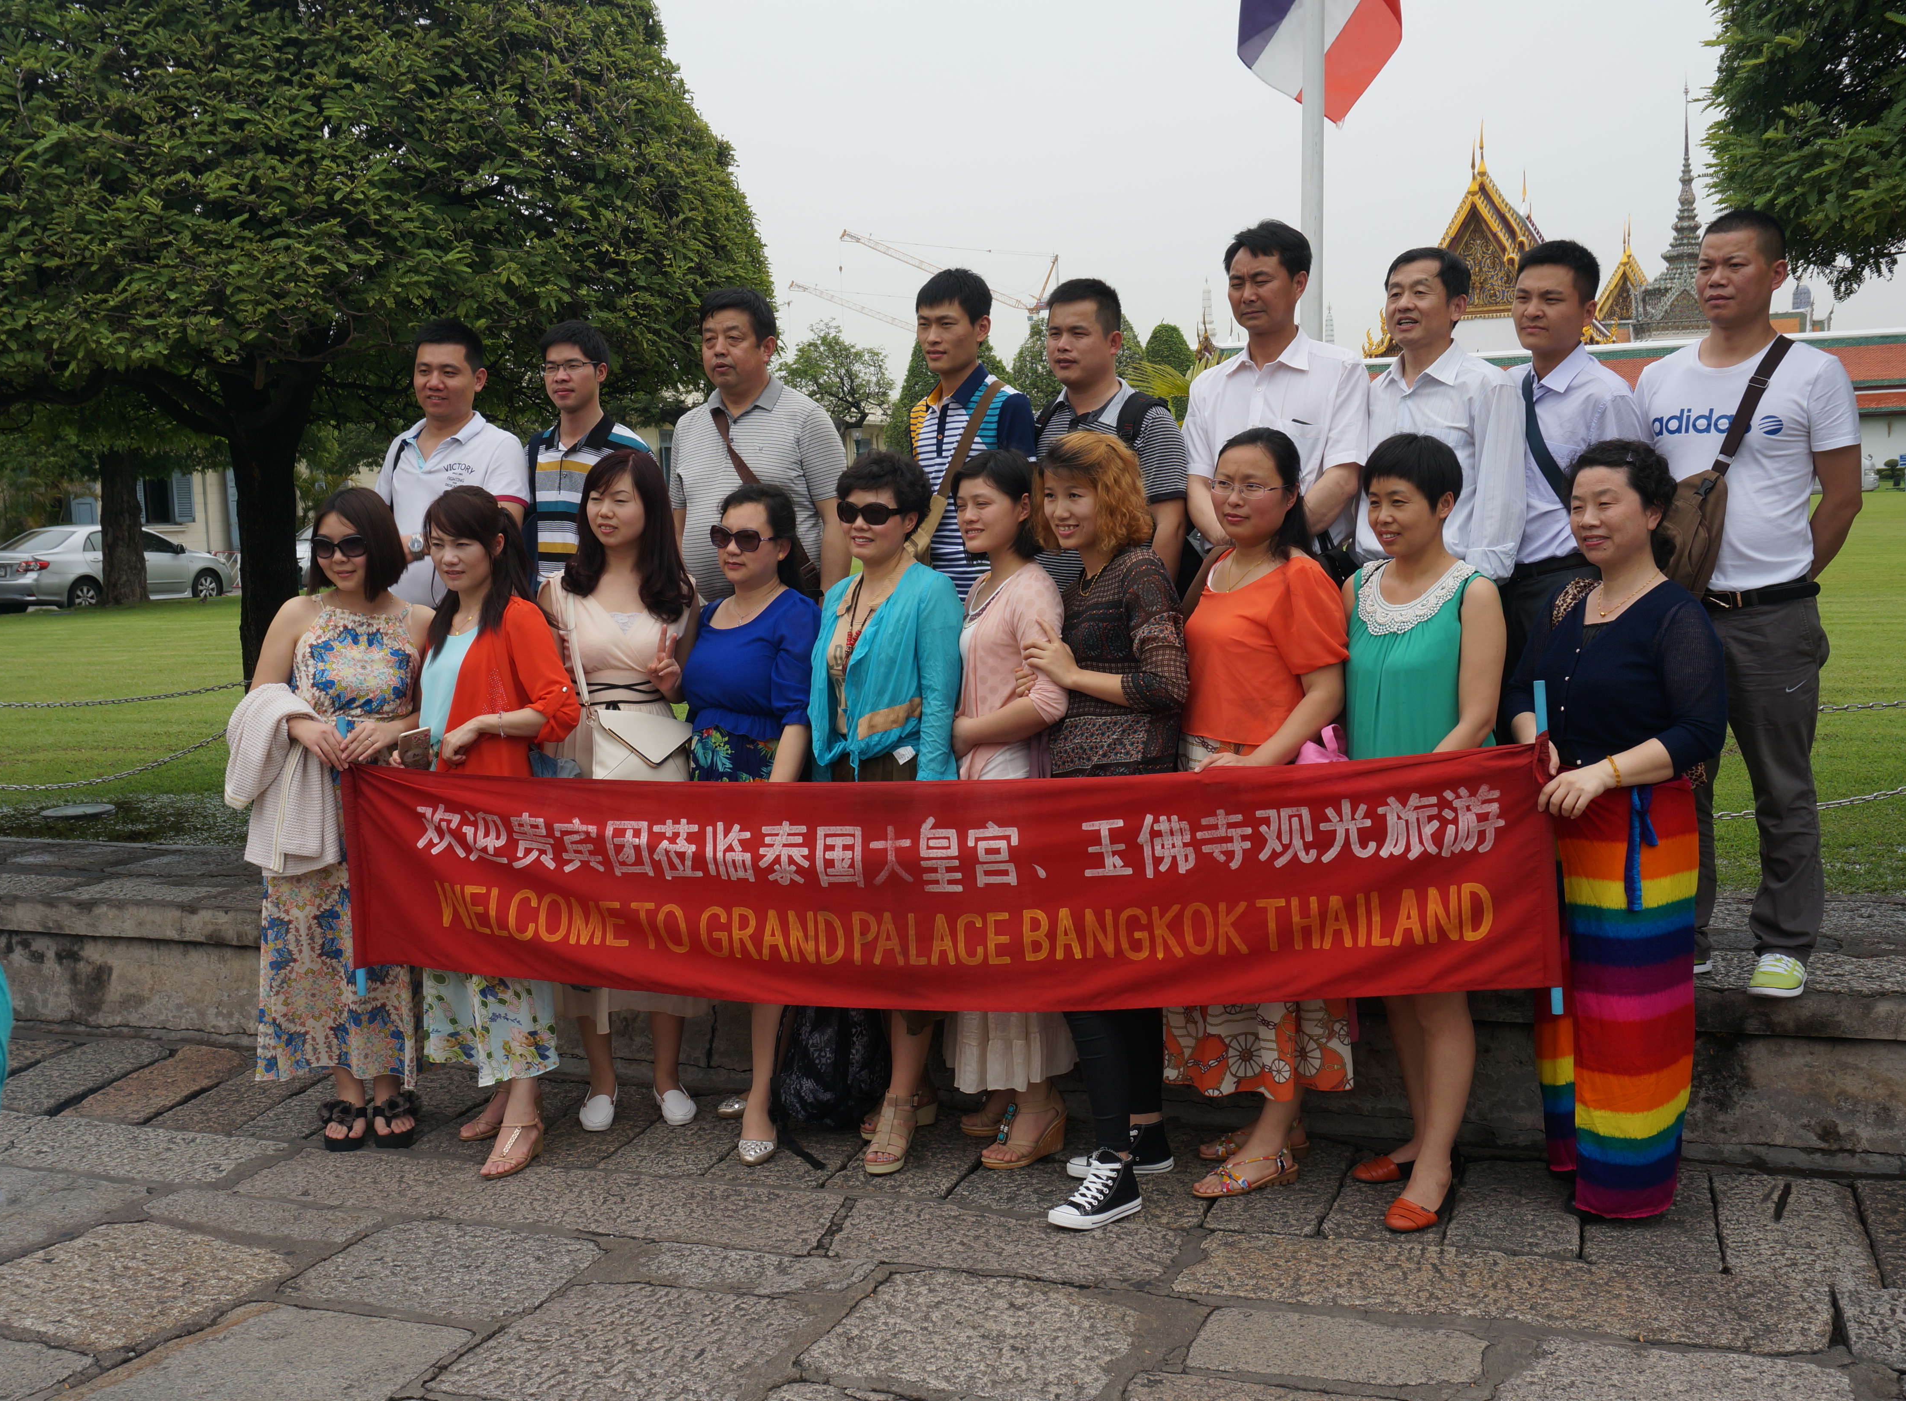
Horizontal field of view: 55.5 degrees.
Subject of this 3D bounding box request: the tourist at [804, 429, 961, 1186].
[{"bbox_3d":[-0.167,0.244,4.270,0.410,1.659,0.300,2,8,25],"label":"tourist"}]

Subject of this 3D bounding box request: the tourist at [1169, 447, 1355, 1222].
[{"bbox_3d":[0.682,0.235,4.102,0.440,1.689,0.330,5,9,41],"label":"tourist"}]

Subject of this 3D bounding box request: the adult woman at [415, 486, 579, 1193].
[{"bbox_3d":[-1.061,0.303,4.276,0.450,1.600,0.350,2,7,32],"label":"adult woman"}]

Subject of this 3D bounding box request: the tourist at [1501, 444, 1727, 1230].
[{"bbox_3d":[1.416,0.263,3.859,0.380,1.624,0.440,-8,9,-44],"label":"tourist"}]

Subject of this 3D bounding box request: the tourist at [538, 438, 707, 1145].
[{"bbox_3d":[-0.837,0.221,4.506,0.420,1.671,0.290,0,7,12],"label":"tourist"}]

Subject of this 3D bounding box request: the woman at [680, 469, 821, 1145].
[{"bbox_3d":[-0.491,0.269,4.355,0.390,1.580,0.290,1,7,20],"label":"woman"}]

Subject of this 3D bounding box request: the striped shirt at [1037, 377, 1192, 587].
[{"bbox_3d":[0.388,-0.453,4.564,0.460,0.700,0.280,3,8,27],"label":"striped shirt"}]

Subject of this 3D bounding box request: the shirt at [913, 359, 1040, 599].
[{"bbox_3d":[0.046,-0.506,4.649,0.450,0.700,0.270,4,9,35],"label":"shirt"}]

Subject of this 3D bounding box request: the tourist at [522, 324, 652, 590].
[{"bbox_3d":[-1.024,-0.251,5.181,0.460,1.670,0.290,0,7,16],"label":"tourist"}]

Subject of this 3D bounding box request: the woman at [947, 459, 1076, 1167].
[{"bbox_3d":[0.128,0.239,4.223,0.300,1.642,0.390,-8,9,-44],"label":"woman"}]

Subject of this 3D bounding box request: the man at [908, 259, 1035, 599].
[{"bbox_3d":[0.050,-0.242,4.681,0.460,1.716,0.300,4,9,35],"label":"man"}]

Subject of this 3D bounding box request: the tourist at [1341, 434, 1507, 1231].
[{"bbox_3d":[1.000,0.255,3.911,0.400,1.646,0.310,3,8,34],"label":"tourist"}]

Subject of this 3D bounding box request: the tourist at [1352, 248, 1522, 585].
[{"bbox_3d":[1.161,-0.219,4.296,0.470,1.670,0.300,3,8,36],"label":"tourist"}]

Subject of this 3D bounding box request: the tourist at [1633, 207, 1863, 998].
[{"bbox_3d":[1.762,-0.222,4.026,0.490,1.700,0.330,3,8,38],"label":"tourist"}]

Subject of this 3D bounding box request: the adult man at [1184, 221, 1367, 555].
[{"bbox_3d":[0.752,-0.228,4.213,0.470,1.730,0.300,1,7,25],"label":"adult man"}]

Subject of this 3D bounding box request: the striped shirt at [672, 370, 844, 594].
[{"bbox_3d":[-0.525,-0.516,4.921,0.480,0.690,0.310,1,7,17],"label":"striped shirt"}]

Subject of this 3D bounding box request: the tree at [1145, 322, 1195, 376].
[{"bbox_3d":[6.031,-7.601,50.328,1.900,5.720,1.900,-1,7,0],"label":"tree"}]

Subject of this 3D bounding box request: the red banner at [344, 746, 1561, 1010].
[{"bbox_3d":[-0.100,0.379,3.855,2.648,0.540,0.130,0,6,13],"label":"red banner"}]

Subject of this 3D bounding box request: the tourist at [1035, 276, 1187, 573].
[{"bbox_3d":[0.392,-0.216,4.593,0.480,1.675,0.310,3,8,27],"label":"tourist"}]

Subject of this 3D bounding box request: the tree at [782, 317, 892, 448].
[{"bbox_3d":[-2.864,-6.666,45.320,3.200,5.582,3.200,-1,7,0],"label":"tree"}]

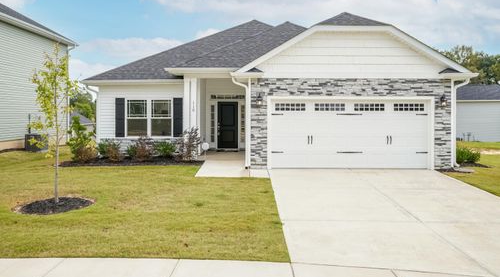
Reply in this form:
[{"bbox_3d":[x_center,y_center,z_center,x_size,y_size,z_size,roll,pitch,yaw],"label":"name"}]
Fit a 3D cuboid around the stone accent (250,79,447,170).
[{"bbox_3d":[3.147,-0.465,10.330,6.244,2.790,0.200,0,1,0],"label":"stone accent"}]

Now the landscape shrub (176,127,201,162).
[{"bbox_3d":[-2.233,0.209,12.100,0.872,1.289,0.828,0,1,0],"label":"landscape shrub"}]

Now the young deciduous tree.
[{"bbox_3d":[-4.107,-0.320,7.000,1.008,3.393,1.008,0,1,0],"label":"young deciduous tree"}]

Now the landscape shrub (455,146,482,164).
[{"bbox_3d":[7.277,0.563,11.200,0.941,0.588,0.900,0,1,0],"label":"landscape shrub"}]

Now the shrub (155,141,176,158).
[{"bbox_3d":[-3.119,0.406,12.300,0.812,0.664,0.812,0,1,0],"label":"shrub"}]

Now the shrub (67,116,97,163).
[{"bbox_3d":[-6.170,0.037,12.200,1.098,1.684,1.044,0,1,0],"label":"shrub"}]

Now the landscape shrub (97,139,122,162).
[{"bbox_3d":[-5.144,0.439,12.200,0.952,0.879,0.857,0,1,0],"label":"landscape shrub"}]

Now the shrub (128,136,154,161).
[{"bbox_3d":[-3.954,0.375,12.200,0.915,0.897,0.870,0,1,0],"label":"shrub"}]

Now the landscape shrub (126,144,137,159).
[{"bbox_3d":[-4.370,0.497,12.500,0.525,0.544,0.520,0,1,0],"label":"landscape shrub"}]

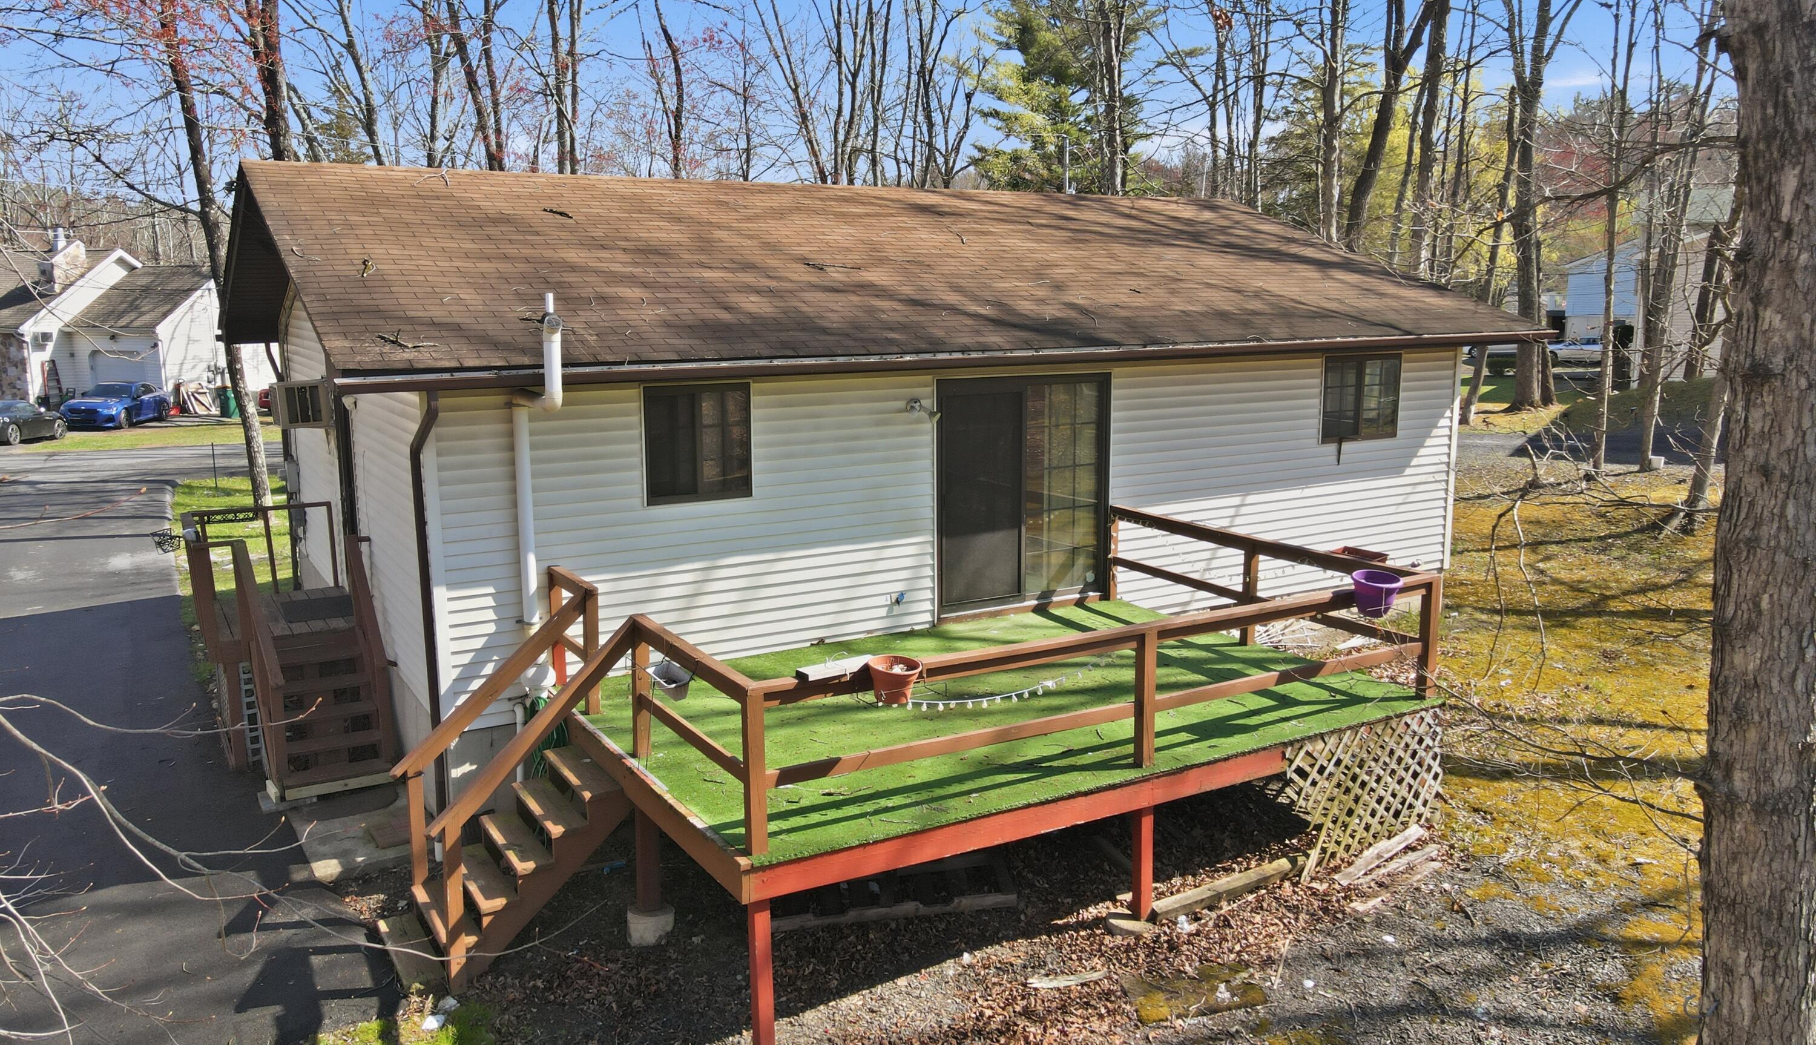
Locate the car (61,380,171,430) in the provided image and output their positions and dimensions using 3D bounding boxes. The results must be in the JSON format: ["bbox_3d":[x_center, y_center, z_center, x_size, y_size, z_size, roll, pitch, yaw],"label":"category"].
[{"bbox_3d":[-27.265,-4.113,43.616,1.860,1.410,4.600,-1,10,-4],"label":"car"}]

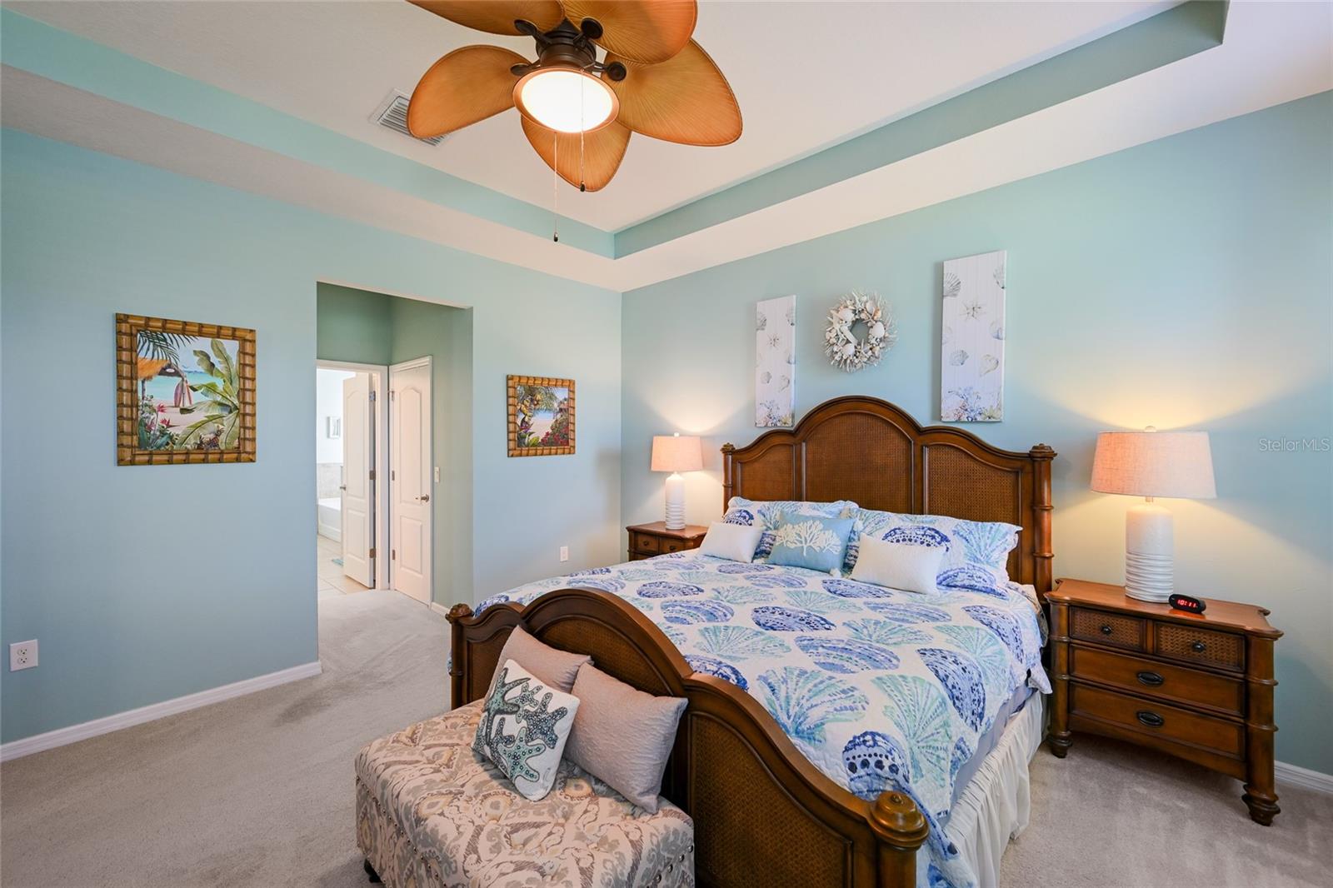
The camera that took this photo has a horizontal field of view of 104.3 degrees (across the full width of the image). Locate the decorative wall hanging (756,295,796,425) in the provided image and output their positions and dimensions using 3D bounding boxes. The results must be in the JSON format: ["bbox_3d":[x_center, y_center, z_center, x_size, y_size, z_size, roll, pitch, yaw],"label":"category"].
[{"bbox_3d":[0.785,-0.581,3.747,0.303,0.914,0.032,1,1,43],"label":"decorative wall hanging"}]

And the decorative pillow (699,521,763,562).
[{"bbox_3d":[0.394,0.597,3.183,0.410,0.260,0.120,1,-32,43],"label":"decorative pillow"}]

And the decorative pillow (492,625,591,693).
[{"bbox_3d":[-0.438,0.811,1.699,0.430,0.385,0.140,1,-21,43],"label":"decorative pillow"}]

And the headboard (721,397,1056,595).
[{"bbox_3d":[1.181,0.535,3.288,2.080,1.677,0.110,1,1,43],"label":"headboard"}]

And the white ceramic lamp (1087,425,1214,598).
[{"bbox_3d":[2.105,0.298,2.255,0.400,0.742,0.400,1,1,43],"label":"white ceramic lamp"}]

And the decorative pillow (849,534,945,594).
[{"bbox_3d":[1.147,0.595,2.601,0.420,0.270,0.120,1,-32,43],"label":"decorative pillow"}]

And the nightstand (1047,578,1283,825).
[{"bbox_3d":[2.066,1.026,2.215,0.700,0.715,0.430,1,1,43],"label":"nightstand"}]

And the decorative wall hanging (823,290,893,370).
[{"bbox_3d":[1.223,-0.718,3.301,0.460,0.500,0.090,1,1,43],"label":"decorative wall hanging"}]

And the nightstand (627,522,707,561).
[{"bbox_3d":[0.100,1.012,4.004,0.690,0.715,0.420,1,1,43],"label":"nightstand"}]

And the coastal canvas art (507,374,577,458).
[{"bbox_3d":[-1.017,-0.224,4.261,0.030,0.635,0.640,1,1,43],"label":"coastal canvas art"}]

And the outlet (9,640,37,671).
[{"bbox_3d":[-2.820,0.929,2.276,0.012,0.116,0.073,1,1,43],"label":"outlet"}]

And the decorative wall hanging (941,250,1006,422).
[{"bbox_3d":[1.710,-0.579,2.886,0.305,0.920,0.035,1,1,43],"label":"decorative wall hanging"}]

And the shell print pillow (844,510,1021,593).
[{"bbox_3d":[1.385,0.542,2.830,0.880,0.400,0.170,1,-31,43],"label":"shell print pillow"}]

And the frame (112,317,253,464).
[{"bbox_3d":[-2.479,-0.263,2.704,0.030,0.730,0.525,1,1,43],"label":"frame"}]

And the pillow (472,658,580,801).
[{"bbox_3d":[-0.432,0.852,1.602,0.375,0.320,0.120,0,-28,40],"label":"pillow"}]

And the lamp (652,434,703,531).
[{"bbox_3d":[0.073,0.284,4.030,0.400,0.733,0.400,0,0,0],"label":"lamp"}]

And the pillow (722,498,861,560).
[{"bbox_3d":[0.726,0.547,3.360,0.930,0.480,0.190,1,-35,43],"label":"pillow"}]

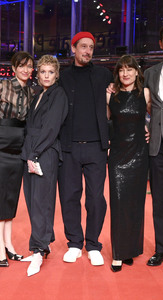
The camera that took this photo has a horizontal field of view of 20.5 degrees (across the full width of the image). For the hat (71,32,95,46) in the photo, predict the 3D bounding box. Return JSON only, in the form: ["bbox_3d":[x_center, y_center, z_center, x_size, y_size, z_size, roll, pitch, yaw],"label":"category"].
[{"bbox_3d":[0.017,-0.910,3.720,0.195,0.135,0.225,1,2,-22],"label":"hat"}]

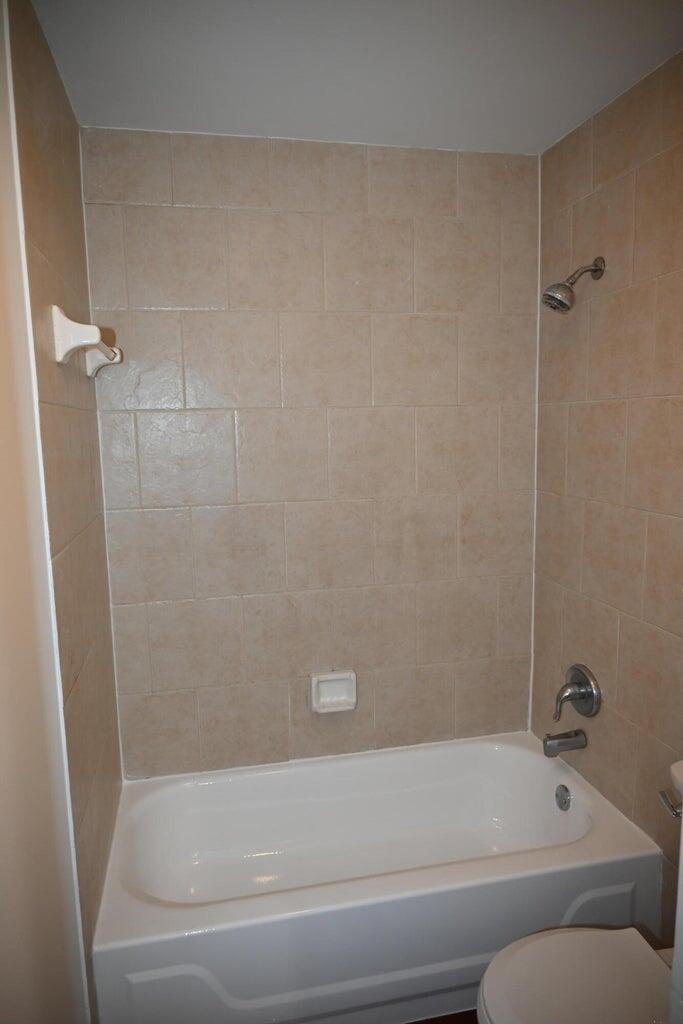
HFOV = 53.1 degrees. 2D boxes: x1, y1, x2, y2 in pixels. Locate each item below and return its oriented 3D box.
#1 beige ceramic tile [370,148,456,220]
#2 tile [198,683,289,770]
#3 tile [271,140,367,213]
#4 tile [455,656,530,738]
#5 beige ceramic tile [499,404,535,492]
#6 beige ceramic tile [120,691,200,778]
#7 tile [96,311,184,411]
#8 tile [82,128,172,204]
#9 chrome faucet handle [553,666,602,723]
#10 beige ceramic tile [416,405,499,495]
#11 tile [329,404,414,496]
[{"bbox_3d":[0.233,-1.078,2.240,0.304,0.214,0.010,-3,8,-12],"label":"beige ceramic tile"},{"bbox_3d":[-0.335,0.736,2.362,0.306,0.296,0.010,-3,8,-12],"label":"tile"},{"bbox_3d":[-0.067,-1.064,2.175,0.310,0.212,0.010,-3,8,-12],"label":"tile"},{"bbox_3d":[0.569,0.688,2.544,0.293,0.296,0.012,-3,8,-12],"label":"tile"},{"bbox_3d":[0.627,-0.227,2.437,0.141,0.304,0.010,-3,8,-12],"label":"beige ceramic tile"},{"bbox_3d":[-0.608,0.748,2.296,0.251,0.298,0.010,-3,8,-12],"label":"beige ceramic tile"},{"bbox_3d":[-0.630,-0.474,2.136,0.260,0.306,0.010,-3,8,-12],"label":"tile"},{"bbox_3d":[-0.640,-1.031,2.048,0.250,0.208,0.010,-3,8,-12],"label":"tile"},{"bbox_3d":[0.740,0.587,2.195,0.100,0.181,0.165,-3,8,-12],"label":"chrome faucet handle"},{"bbox_3d":[0.406,-0.216,2.388,0.304,0.304,0.010,-3,8,-12],"label":"beige ceramic tile"},{"bbox_3d":[0.107,-0.201,2.324,0.305,0.305,0.012,-3,8,-12],"label":"tile"}]

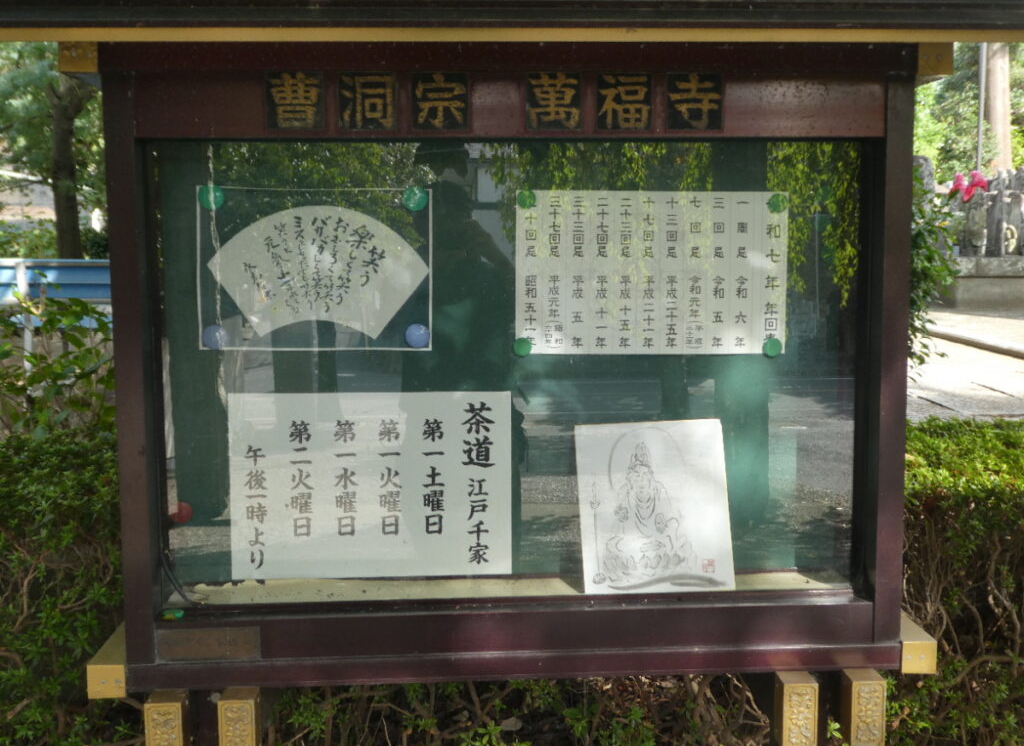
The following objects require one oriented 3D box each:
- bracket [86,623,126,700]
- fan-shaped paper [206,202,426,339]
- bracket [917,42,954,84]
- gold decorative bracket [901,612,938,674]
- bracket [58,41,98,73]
[{"bbox_3d":[-0.579,0.426,1.646,0.053,0.049,0.200,-1,6,-3],"label":"bracket"},{"bbox_3d":[-0.299,-0.155,1.696,0.340,0.205,0.005,-1,6,-3],"label":"fan-shaped paper"},{"bbox_3d":[0.585,-0.450,1.624,0.050,0.050,0.200,-1,6,-3],"label":"bracket"},{"bbox_3d":[0.595,0.409,1.711,0.052,0.050,0.200,-1,6,-3],"label":"gold decorative bracket"},{"bbox_3d":[-0.585,-0.437,1.558,0.051,0.050,0.200,-1,6,-3],"label":"bracket"}]

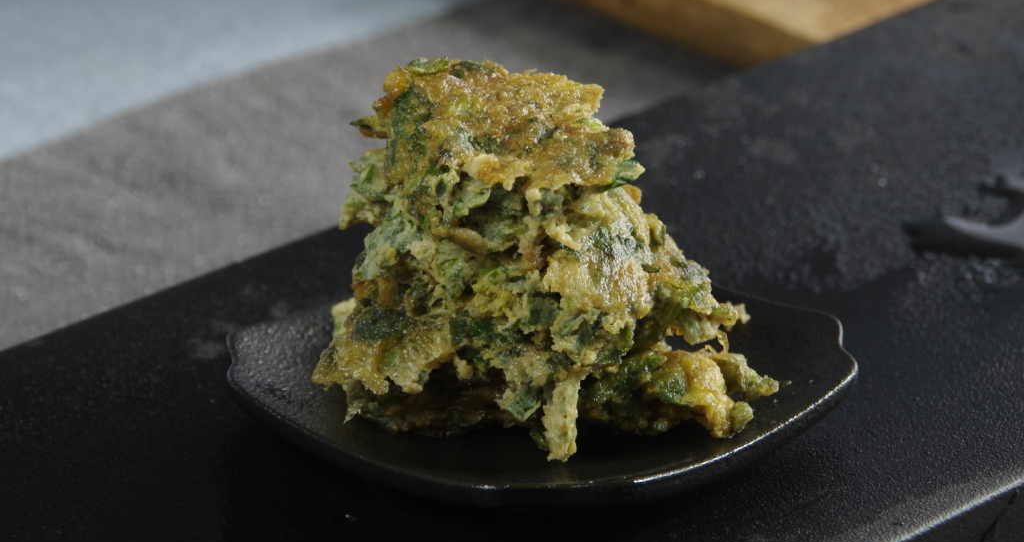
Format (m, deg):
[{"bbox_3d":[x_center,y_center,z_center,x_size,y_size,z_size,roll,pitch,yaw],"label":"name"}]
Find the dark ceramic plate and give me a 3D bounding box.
[{"bbox_3d":[0.007,0.029,1.367,0.136,0.021,0.136,19,30,37],"label":"dark ceramic plate"}]

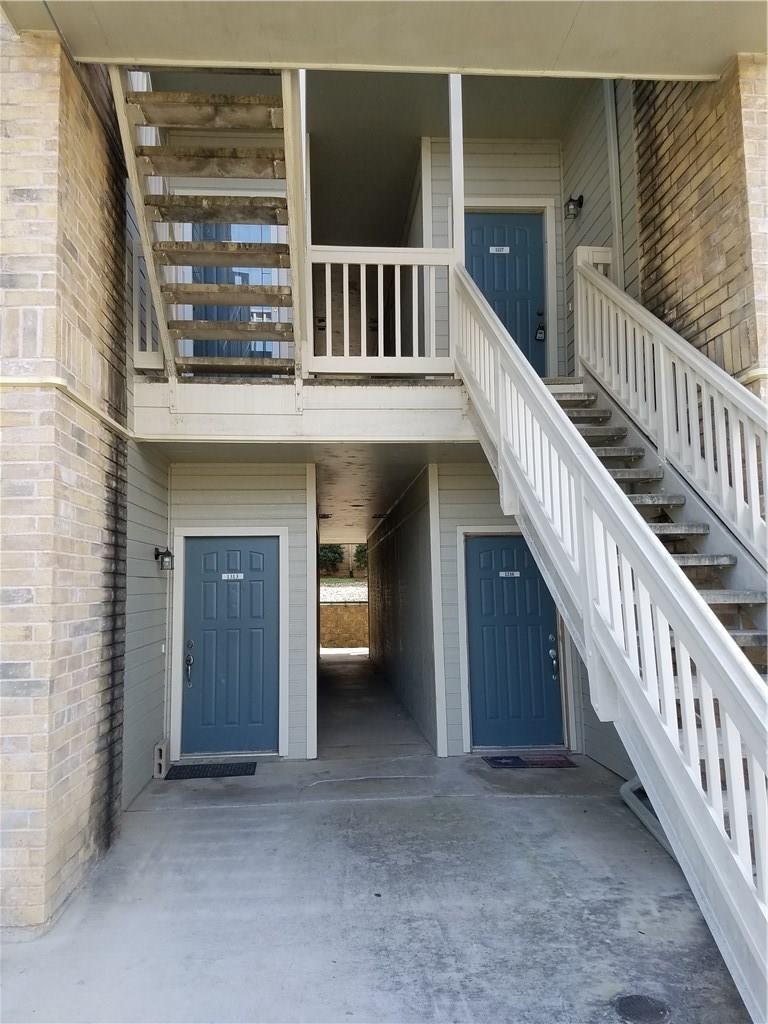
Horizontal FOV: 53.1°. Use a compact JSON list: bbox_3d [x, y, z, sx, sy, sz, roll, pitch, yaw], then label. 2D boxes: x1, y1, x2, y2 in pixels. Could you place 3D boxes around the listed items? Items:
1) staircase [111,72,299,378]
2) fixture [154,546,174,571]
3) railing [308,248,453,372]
[{"bbox_3d":[-1.143,-1.944,5.359,1.064,1.580,2.020,0,-6,-4],"label":"staircase"},{"bbox_3d":[-1.892,0.403,6.658,0.162,0.208,0.125,0,-6,-4],"label":"fixture"},{"bbox_3d":[-0.026,-1.668,6.425,1.234,1.081,0.100,0,-6,-4],"label":"railing"}]

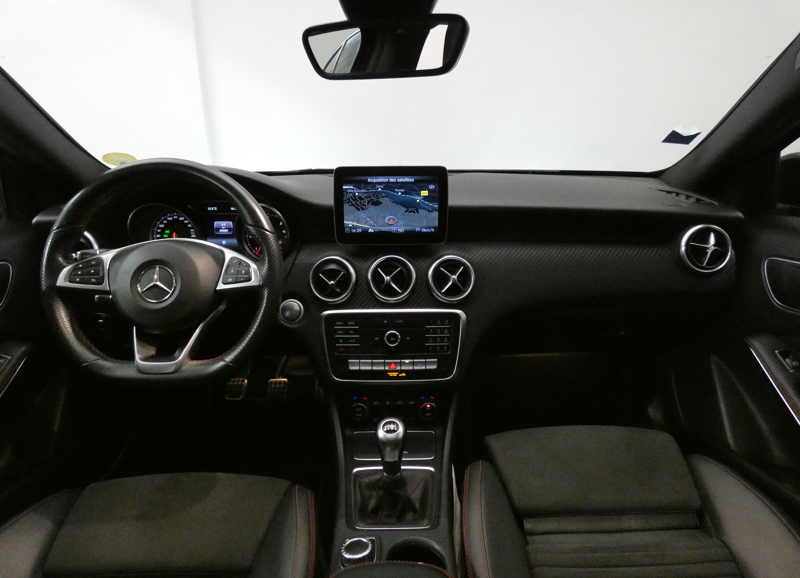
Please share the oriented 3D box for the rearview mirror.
[{"bbox_3d":[-0.020,-0.337,0.653,0.243,0.073,0.038,5,22,17],"label":"rearview mirror"}]

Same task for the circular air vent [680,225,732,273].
[{"bbox_3d":[0.552,-0.071,0.830,0.086,0.086,0.035,2,-1,6],"label":"circular air vent"}]

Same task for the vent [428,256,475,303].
[{"bbox_3d":[0.097,-0.018,0.868,0.086,0.086,0.035,0,-2,0],"label":"vent"}]

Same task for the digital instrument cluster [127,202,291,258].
[{"bbox_3d":[-0.385,-0.118,0.932,0.325,0.118,0.050,0,2,0],"label":"digital instrument cluster"}]

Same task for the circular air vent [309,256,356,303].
[{"bbox_3d":[-0.126,-0.018,0.868,0.086,0.086,0.035,0,-2,0],"label":"circular air vent"}]

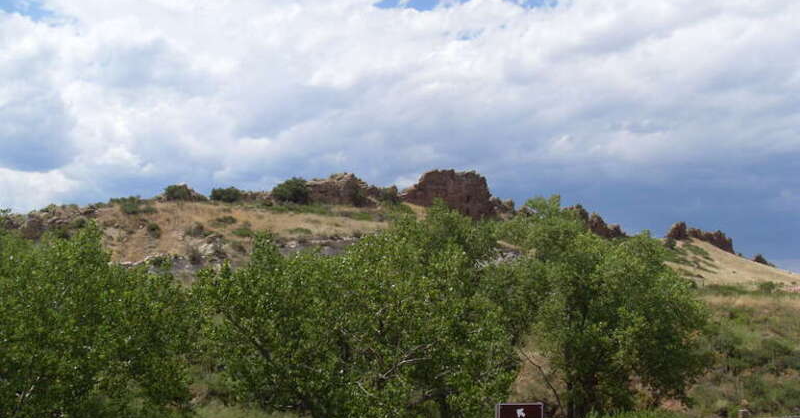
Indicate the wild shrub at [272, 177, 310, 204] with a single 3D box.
[{"bbox_3d":[-16.921,-2.859,125.000,6.180,4.020,5.500,1,9,0],"label":"wild shrub"}]

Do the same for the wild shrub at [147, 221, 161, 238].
[{"bbox_3d":[-30.473,2.534,100.000,1.730,1.980,1.700,1,9,0],"label":"wild shrub"}]

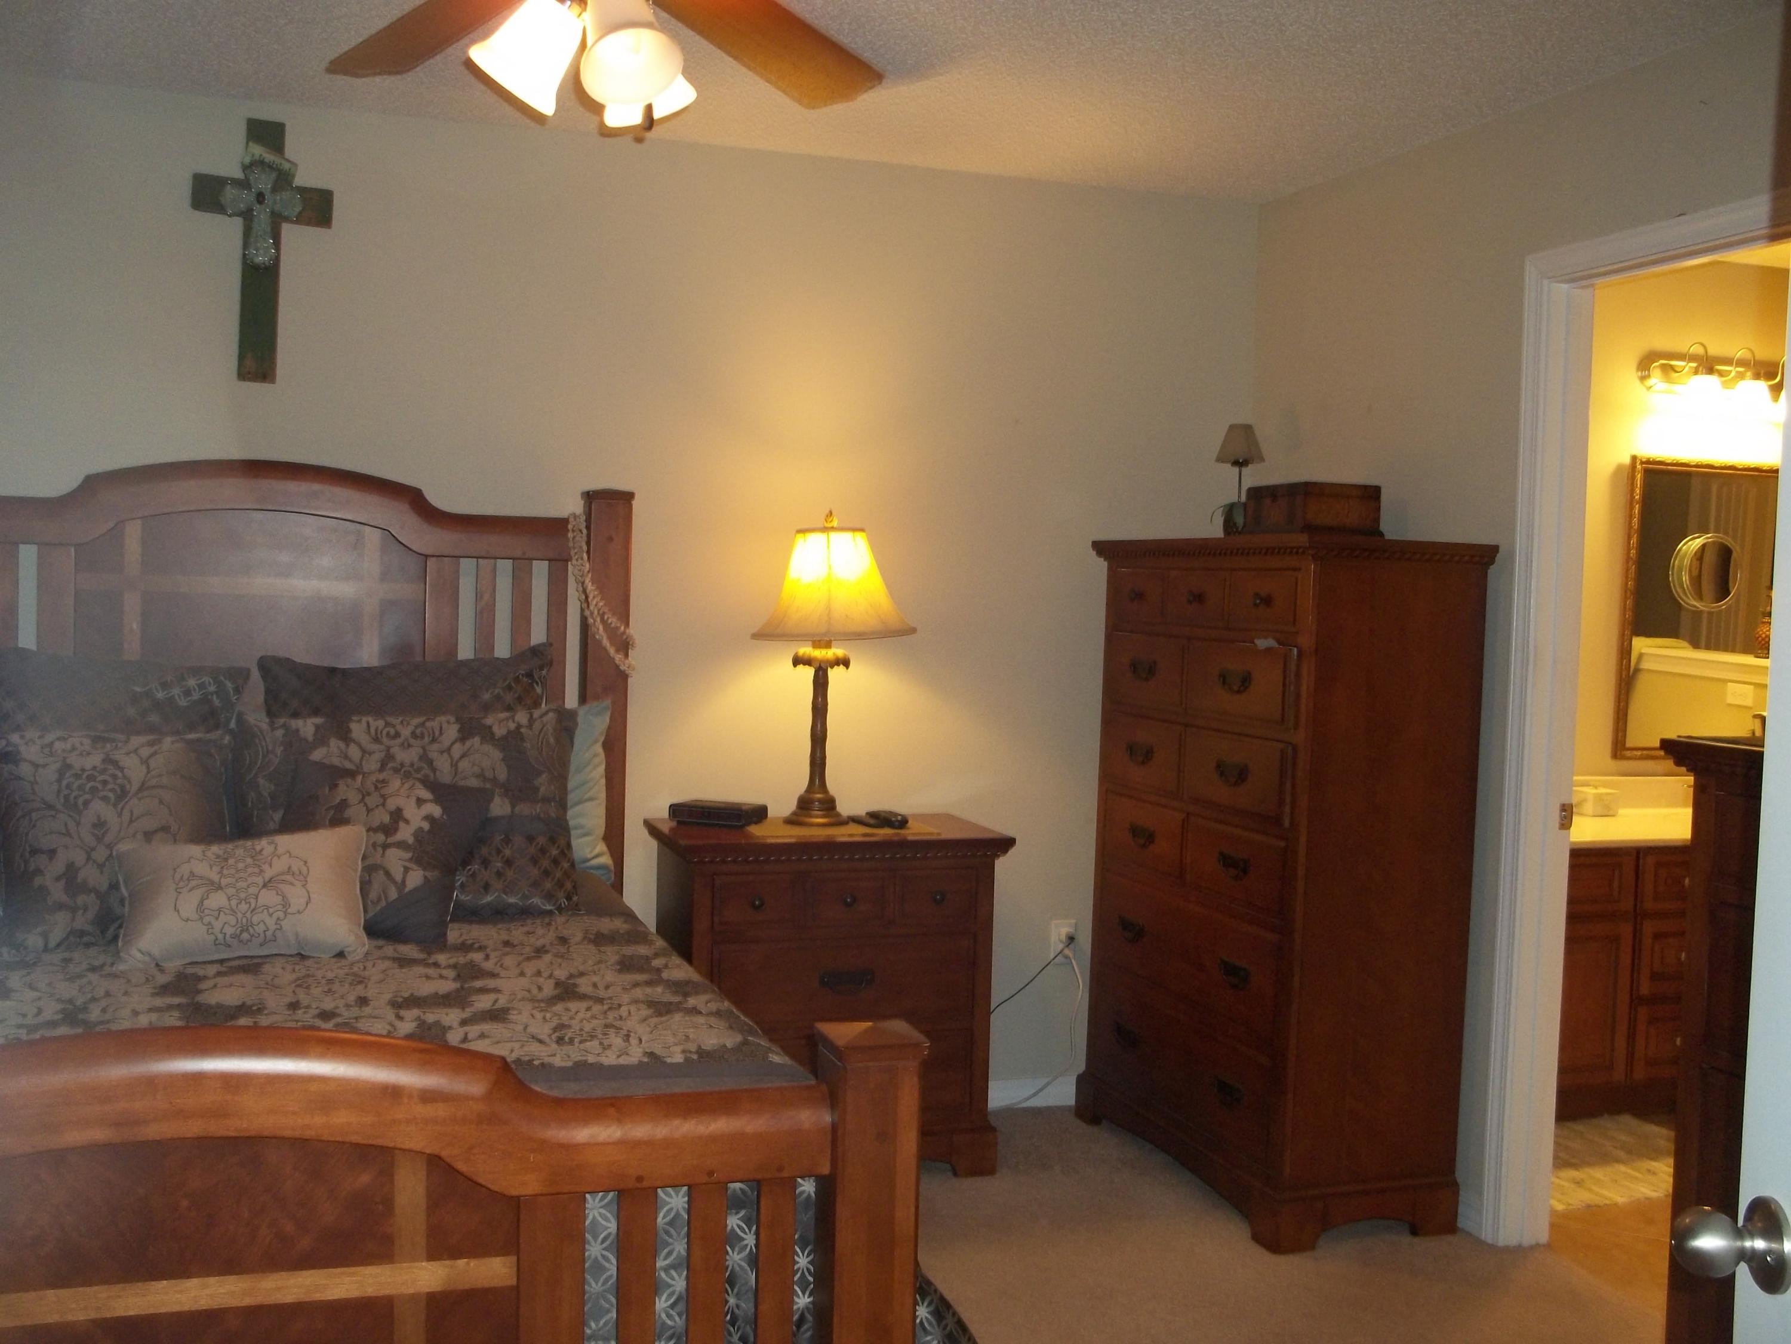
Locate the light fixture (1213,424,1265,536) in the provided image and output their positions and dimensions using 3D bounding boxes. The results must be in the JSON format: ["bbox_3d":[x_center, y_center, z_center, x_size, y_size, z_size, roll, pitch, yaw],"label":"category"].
[{"bbox_3d":[0.827,-0.454,4.118,0.125,0.285,0.125,0,4,-19],"label":"light fixture"}]

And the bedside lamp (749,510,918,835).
[{"bbox_3d":[-0.171,-0.006,4.090,0.390,0.745,0.390,0,4,-19],"label":"bedside lamp"}]

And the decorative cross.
[{"bbox_3d":[-1.405,-0.930,3.788,0.290,0.575,0.035,3,3,-19],"label":"decorative cross"}]

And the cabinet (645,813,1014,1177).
[{"bbox_3d":[-0.168,0.771,4.064,0.782,0.804,0.430,0,4,-19],"label":"cabinet"}]

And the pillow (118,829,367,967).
[{"bbox_3d":[-1.188,0.393,3.117,0.415,0.250,0.120,0,-21,-19],"label":"pillow"}]

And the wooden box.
[{"bbox_3d":[0.947,-0.358,3.885,0.210,0.127,0.265,0,4,-19],"label":"wooden box"}]

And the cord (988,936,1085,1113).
[{"bbox_3d":[0.374,0.927,4.490,0.270,0.470,0.060,0,4,-19],"label":"cord"}]

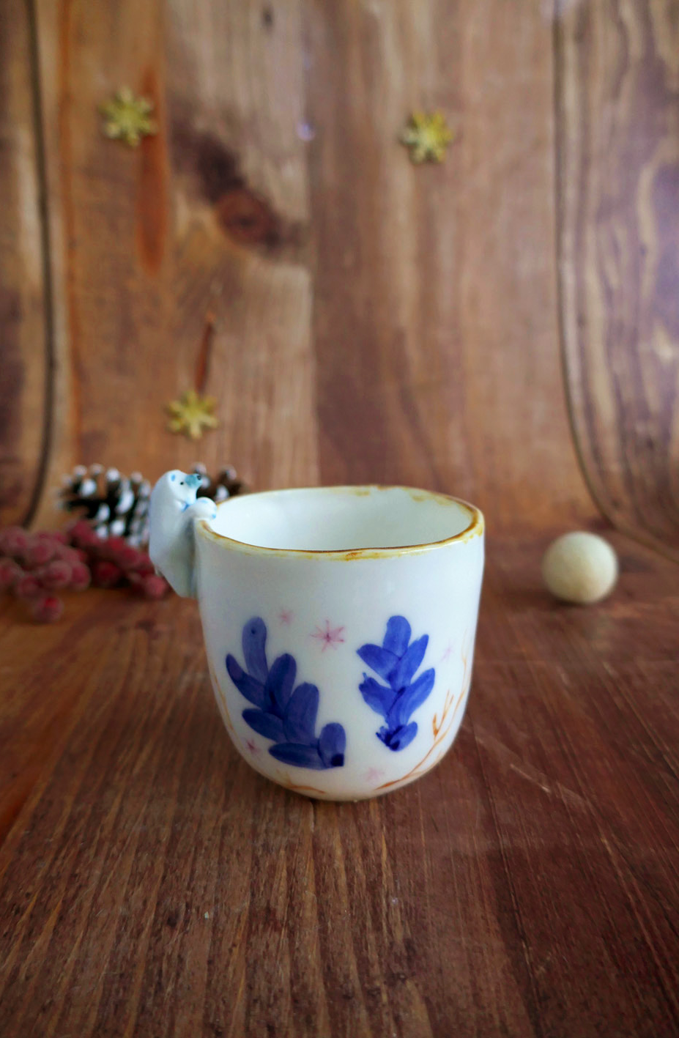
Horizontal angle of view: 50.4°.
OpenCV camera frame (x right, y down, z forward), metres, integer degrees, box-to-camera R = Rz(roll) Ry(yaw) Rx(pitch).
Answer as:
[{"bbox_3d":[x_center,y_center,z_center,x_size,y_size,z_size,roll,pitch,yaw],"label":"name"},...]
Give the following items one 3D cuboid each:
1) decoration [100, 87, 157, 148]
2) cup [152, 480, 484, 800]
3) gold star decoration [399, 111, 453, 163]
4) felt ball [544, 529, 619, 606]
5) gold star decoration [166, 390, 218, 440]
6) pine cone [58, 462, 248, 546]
[{"bbox_3d":[-0.148,-0.283,0.507,0.038,0.041,0.005,-2,3,-2],"label":"decoration"},{"bbox_3d":[-0.006,0.028,0.199,0.088,0.086,0.075,-1,14,0],"label":"cup"},{"bbox_3d":[0.064,-0.275,0.518,0.036,0.037,0.005,-2,3,-2],"label":"gold star decoration"},{"bbox_3d":[0.108,0.022,0.325,0.032,0.032,0.032,-1,14,0],"label":"felt ball"},{"bbox_3d":[-0.105,-0.075,0.516,0.035,0.036,0.005,-2,-17,-3],"label":"gold star decoration"},{"bbox_3d":[-0.109,-0.007,0.421,0.107,0.053,0.053,-2,14,0],"label":"pine cone"}]

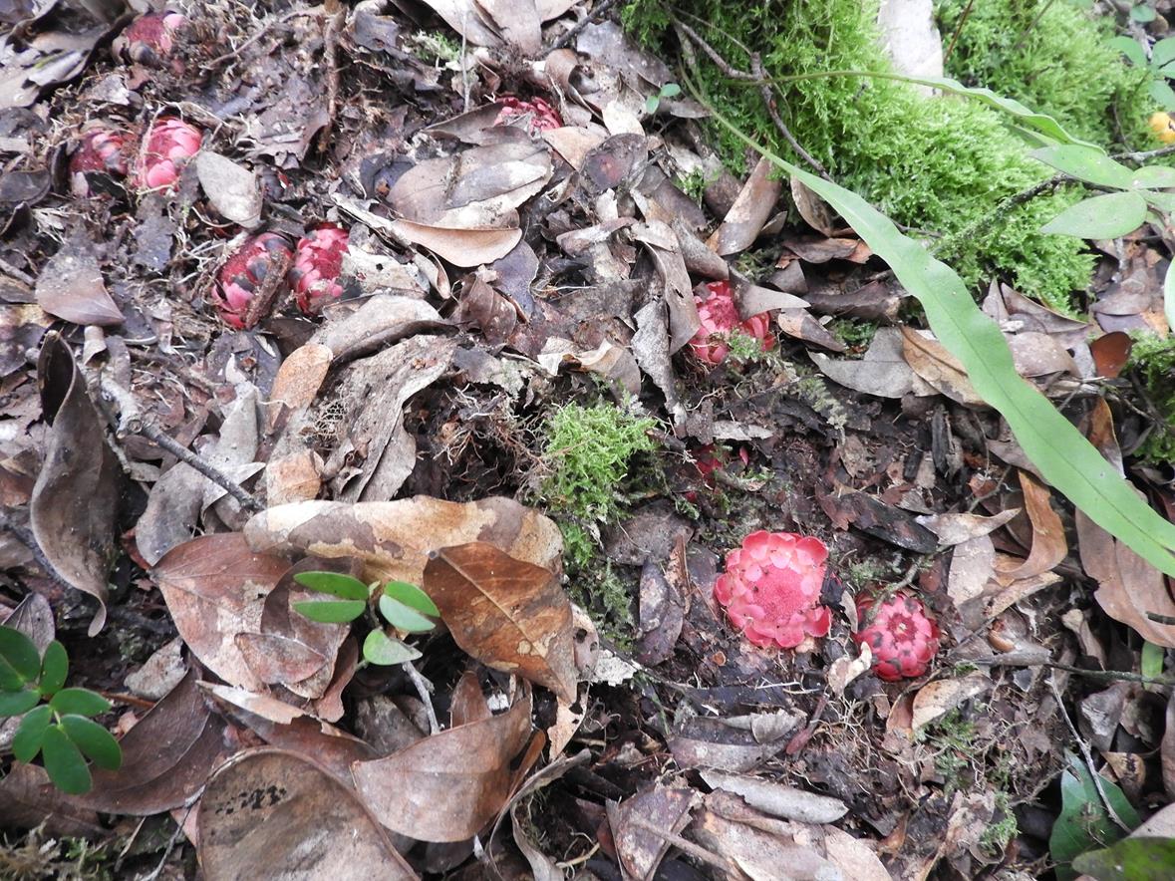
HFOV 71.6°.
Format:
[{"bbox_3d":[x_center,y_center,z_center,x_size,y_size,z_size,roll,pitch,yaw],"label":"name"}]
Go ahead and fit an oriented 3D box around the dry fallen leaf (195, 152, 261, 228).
[{"bbox_3d":[-0.240,-0.168,0.544,0.037,0.013,0.066,-37,70,-13],"label":"dry fallen leaf"}]

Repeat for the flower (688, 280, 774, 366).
[{"bbox_3d":[0.088,-0.073,0.502,0.053,0.038,0.053,-5,69,7],"label":"flower"}]

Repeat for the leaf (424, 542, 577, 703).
[{"bbox_3d":[-0.039,0.085,0.396,0.103,0.022,0.052,41,71,18],"label":"leaf"}]

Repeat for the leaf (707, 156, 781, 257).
[{"bbox_3d":[0.120,-0.172,0.602,0.032,0.016,0.089,22,75,16],"label":"leaf"}]

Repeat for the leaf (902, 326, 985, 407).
[{"bbox_3d":[0.230,-0.047,0.521,0.038,0.016,0.076,-34,65,-18],"label":"leaf"}]

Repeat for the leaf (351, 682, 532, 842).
[{"bbox_3d":[-0.063,0.145,0.356,0.078,0.030,0.053,-7,72,-2],"label":"leaf"}]

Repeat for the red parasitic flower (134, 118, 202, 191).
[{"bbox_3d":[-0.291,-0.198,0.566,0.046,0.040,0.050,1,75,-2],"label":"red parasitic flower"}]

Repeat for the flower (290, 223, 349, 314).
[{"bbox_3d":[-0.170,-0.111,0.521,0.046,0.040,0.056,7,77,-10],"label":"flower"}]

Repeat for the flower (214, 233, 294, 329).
[{"bbox_3d":[-0.211,-0.101,0.516,0.043,0.037,0.055,29,82,22],"label":"flower"}]

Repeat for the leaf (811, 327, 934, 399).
[{"bbox_3d":[0.171,-0.046,0.488,0.075,0.014,0.047,14,66,6],"label":"leaf"}]

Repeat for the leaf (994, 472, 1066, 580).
[{"bbox_3d":[0.240,0.046,0.438,0.033,0.022,0.064,14,63,7],"label":"leaf"}]

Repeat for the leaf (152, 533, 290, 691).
[{"bbox_3d":[-0.174,0.081,0.411,0.098,0.017,0.062,36,66,19],"label":"leaf"}]

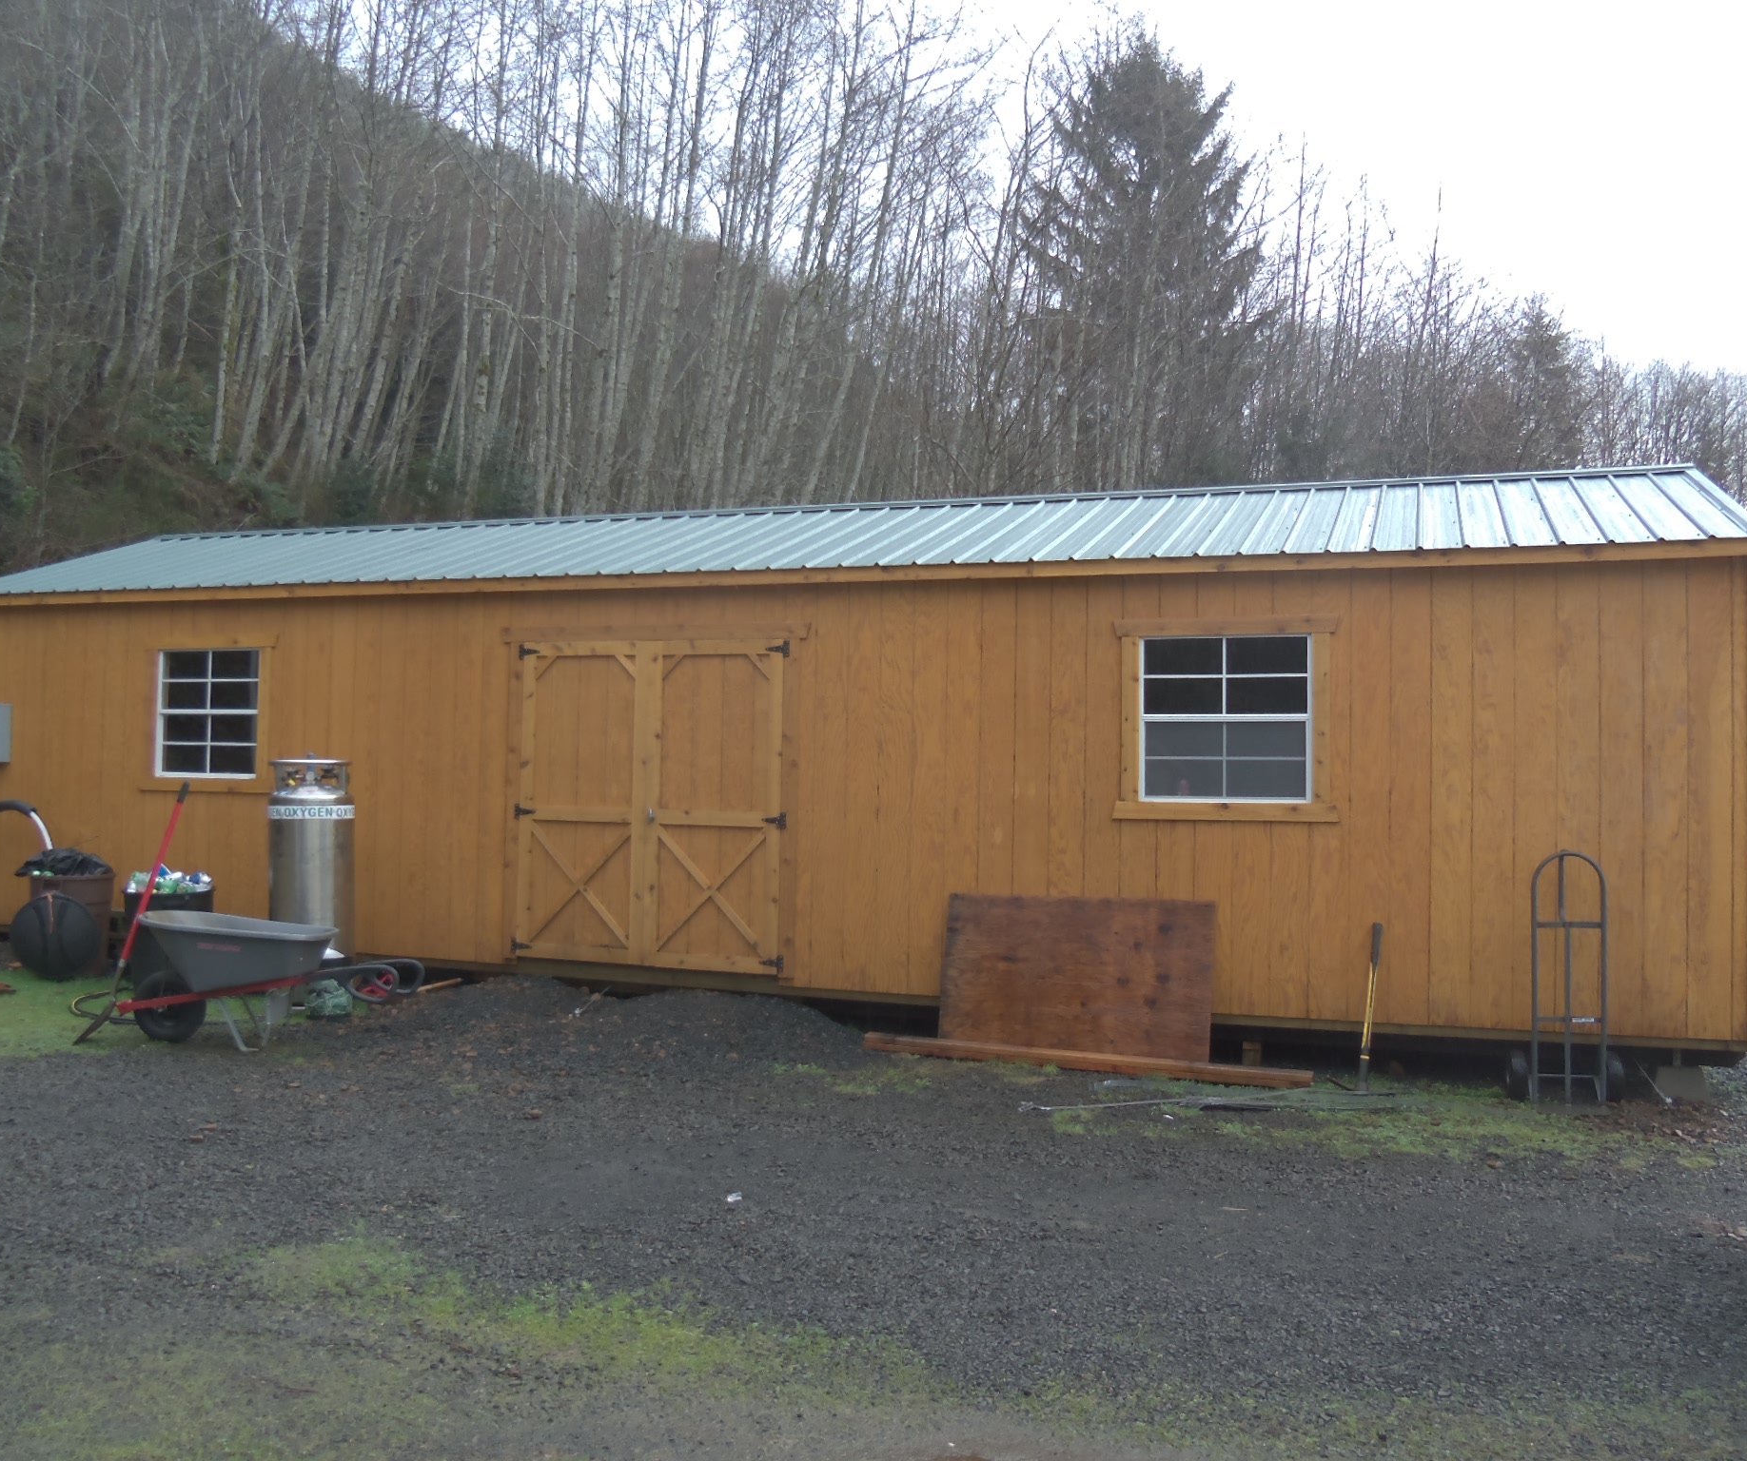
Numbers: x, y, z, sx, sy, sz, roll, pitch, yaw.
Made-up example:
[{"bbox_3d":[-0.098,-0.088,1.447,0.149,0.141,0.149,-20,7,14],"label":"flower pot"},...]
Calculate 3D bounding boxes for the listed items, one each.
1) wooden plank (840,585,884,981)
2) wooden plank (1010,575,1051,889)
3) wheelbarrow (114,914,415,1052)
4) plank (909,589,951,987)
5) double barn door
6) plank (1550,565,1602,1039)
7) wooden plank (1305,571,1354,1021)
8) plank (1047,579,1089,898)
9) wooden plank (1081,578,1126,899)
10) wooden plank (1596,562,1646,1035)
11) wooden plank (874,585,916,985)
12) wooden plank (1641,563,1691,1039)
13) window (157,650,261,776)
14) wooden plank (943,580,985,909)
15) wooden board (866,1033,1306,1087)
[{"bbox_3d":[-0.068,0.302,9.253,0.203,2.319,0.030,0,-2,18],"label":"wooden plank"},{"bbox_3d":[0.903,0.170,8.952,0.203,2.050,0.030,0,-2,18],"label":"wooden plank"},{"bbox_3d":[-3.200,1.317,8.400,1.500,0.690,0.680,1,-2,-5],"label":"wheelbarrow"},{"bbox_3d":[0.322,0.322,9.053,0.205,2.370,0.022,0,-2,20],"label":"plank"},{"bbox_3d":[-1.405,0.444,9.743,1.820,2.020,0.060,0,-2,19],"label":"double barn door"},{"bbox_3d":[3.587,0.346,8.020,0.203,2.388,0.025,0,-2,19],"label":"plank"},{"bbox_3d":[2.436,0.340,8.422,0.203,2.412,0.025,0,-2,19],"label":"wooden plank"},{"bbox_3d":[1.082,0.321,8.769,0.205,2.370,0.022,0,-2,20],"label":"plank"},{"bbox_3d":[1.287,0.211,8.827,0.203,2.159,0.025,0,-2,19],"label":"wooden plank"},{"bbox_3d":[3.779,0.344,7.953,0.203,2.388,0.025,0,-2,19],"label":"wooden plank"},{"bbox_3d":[0.132,0.320,9.124,0.205,2.370,0.022,0,-2,20],"label":"wooden plank"},{"bbox_3d":[3.971,0.342,7.886,0.203,2.389,0.025,0,-2,19],"label":"wooden plank"},{"bbox_3d":[-4.601,-0.119,10.906,0.910,0.890,0.080,0,-2,20],"label":"window"},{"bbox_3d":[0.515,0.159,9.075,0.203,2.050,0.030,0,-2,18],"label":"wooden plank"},{"bbox_3d":[1.116,1.774,8.486,2.420,0.080,0.100,0,-2,21],"label":"wooden board"}]

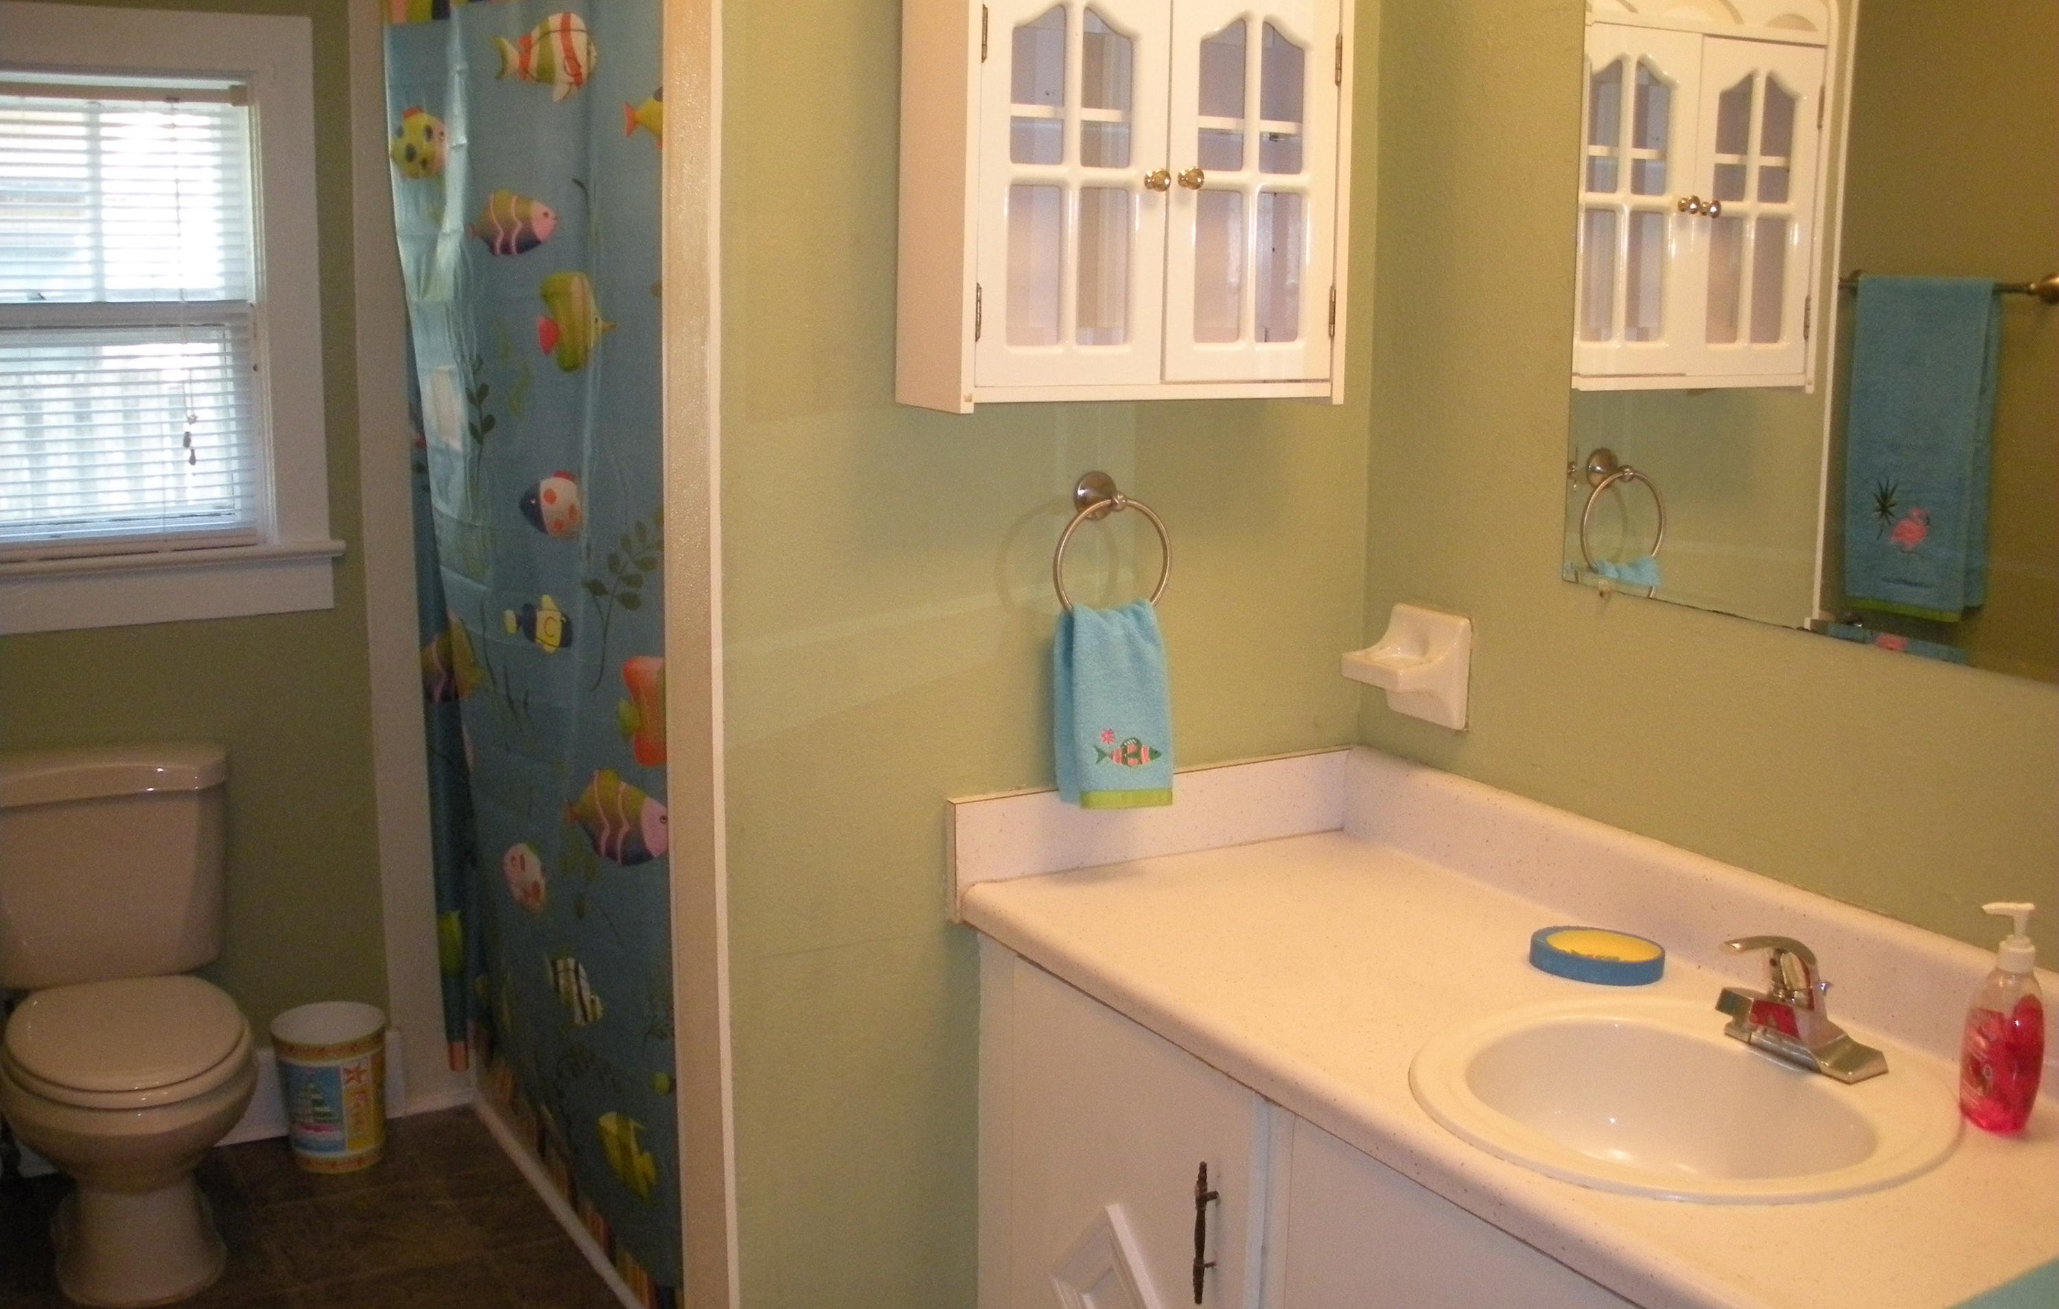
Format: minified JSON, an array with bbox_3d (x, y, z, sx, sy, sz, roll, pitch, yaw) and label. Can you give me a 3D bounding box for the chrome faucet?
[{"bbox_3d":[0.640,0.294,1.785,0.158,0.128,0.148,-5,12,-29],"label":"chrome faucet"}]

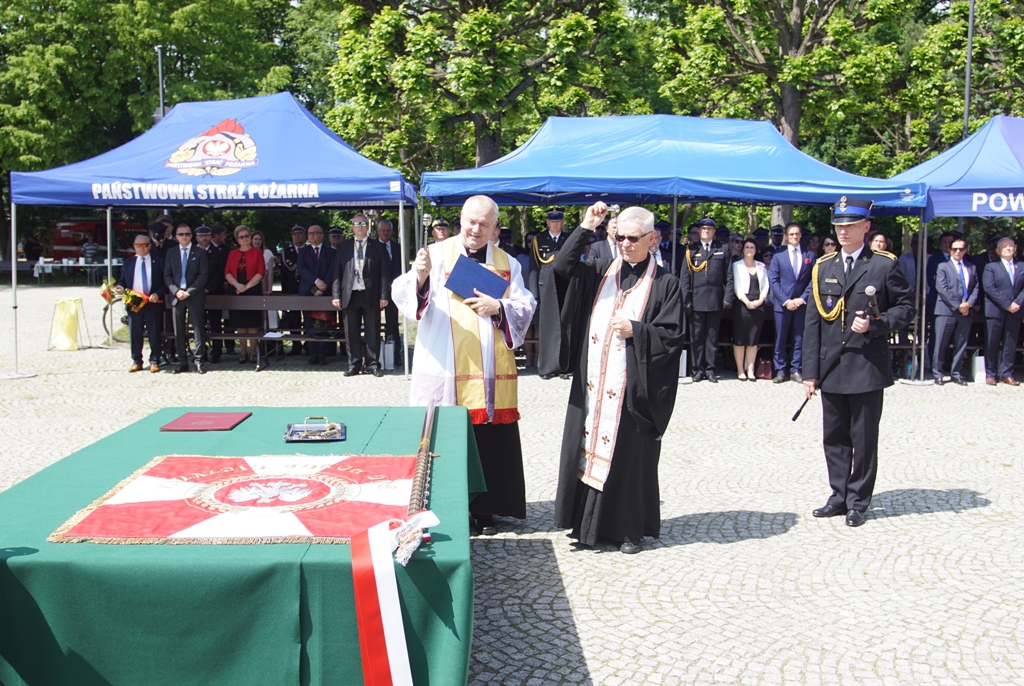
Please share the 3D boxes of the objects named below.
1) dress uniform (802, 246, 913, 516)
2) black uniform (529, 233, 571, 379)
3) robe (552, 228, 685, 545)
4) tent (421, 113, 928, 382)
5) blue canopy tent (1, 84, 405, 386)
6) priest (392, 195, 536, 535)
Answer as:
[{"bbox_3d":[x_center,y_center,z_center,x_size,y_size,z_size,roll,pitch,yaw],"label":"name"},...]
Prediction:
[{"bbox_3d":[2.005,0.219,5.439,0.570,1.523,0.370,6,8,42],"label":"dress uniform"},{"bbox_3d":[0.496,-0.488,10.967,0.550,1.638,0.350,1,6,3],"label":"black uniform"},{"bbox_3d":[0.565,0.179,4.899,0.620,1.783,0.520,5,7,33],"label":"robe"},{"bbox_3d":[1.854,-1.342,12.411,5.880,3.220,2.950,1,6,-2],"label":"tent"},{"bbox_3d":[-3.519,-1.478,12.186,4.420,3.400,2.950,0,6,-3],"label":"blue canopy tent"},{"bbox_3d":[-0.261,0.115,5.163,0.760,1.832,0.520,0,6,-3],"label":"priest"}]

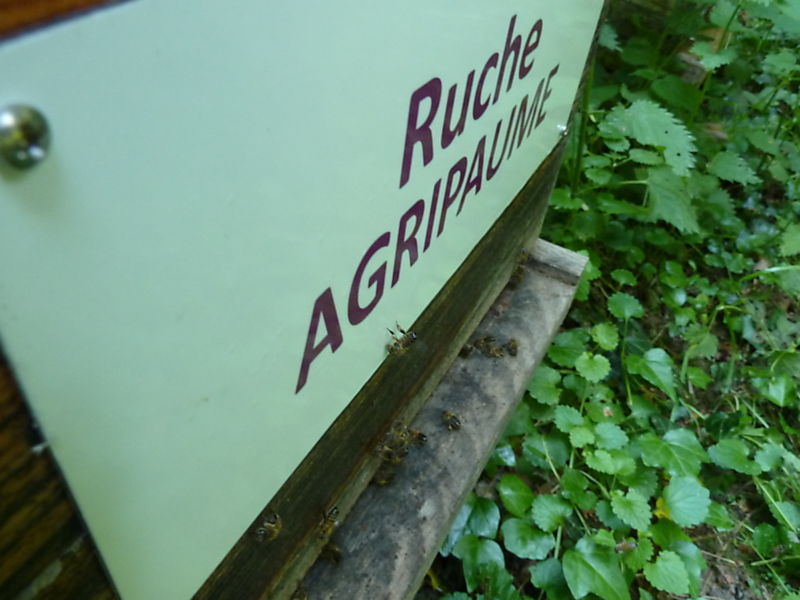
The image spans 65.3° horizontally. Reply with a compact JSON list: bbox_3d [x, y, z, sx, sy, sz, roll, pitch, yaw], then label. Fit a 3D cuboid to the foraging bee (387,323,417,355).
[{"bbox_3d":[0.000,0.013,0.207,0.012,0.005,0.008,-27,52,-24],"label":"foraging bee"}]

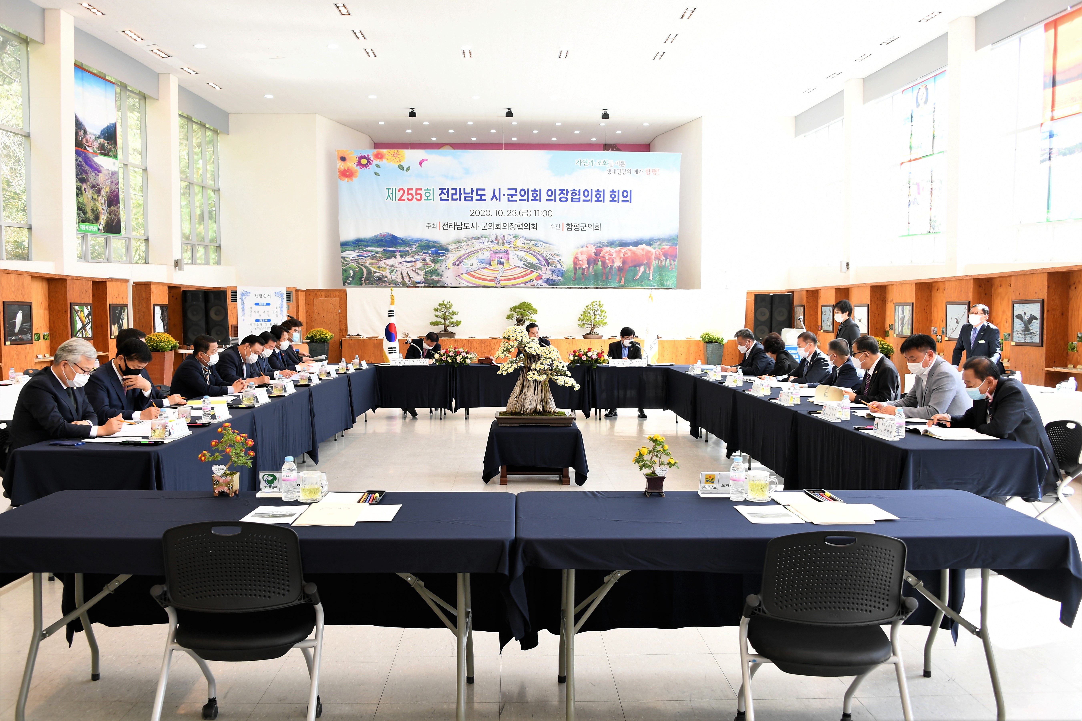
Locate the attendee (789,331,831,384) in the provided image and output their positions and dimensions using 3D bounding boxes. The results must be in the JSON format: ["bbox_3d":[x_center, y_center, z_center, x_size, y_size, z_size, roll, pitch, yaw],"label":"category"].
[{"bbox_3d":[2.782,0.349,8.760,0.660,1.303,0.530,-1,3,-14],"label":"attendee"}]

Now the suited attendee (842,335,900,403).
[{"bbox_3d":[2.669,0.462,6.880,0.780,1.300,0.550,-1,3,-11],"label":"suited attendee"}]

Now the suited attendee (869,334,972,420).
[{"bbox_3d":[2.676,0.499,5.950,0.800,1.335,0.550,0,3,-9],"label":"suited attendee"}]

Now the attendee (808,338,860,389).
[{"bbox_3d":[2.651,0.438,7.600,0.780,1.265,0.540,0,3,-2],"label":"attendee"}]

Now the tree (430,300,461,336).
[{"bbox_3d":[-1.964,-0.861,17.300,0.640,0.780,0.500,0,3,-2],"label":"tree"}]

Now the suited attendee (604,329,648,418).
[{"bbox_3d":[1.227,0.162,12.197,0.560,1.255,0.920,0,3,0],"label":"suited attendee"}]

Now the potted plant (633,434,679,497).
[{"bbox_3d":[0.456,0.413,3.376,0.177,0.245,0.150,0,3,-2],"label":"potted plant"}]

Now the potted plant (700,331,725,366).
[{"bbox_3d":[3.503,-0.029,17.164,0.512,1.132,0.512,0,3,-2],"label":"potted plant"}]

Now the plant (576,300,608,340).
[{"bbox_3d":[1.141,-0.888,18.630,0.670,0.845,0.550,0,3,-2],"label":"plant"}]

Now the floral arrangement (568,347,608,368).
[{"bbox_3d":[0.638,-0.046,11.450,0.560,0.280,0.360,0,3,-2],"label":"floral arrangement"}]

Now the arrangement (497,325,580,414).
[{"bbox_3d":[-0.023,0.083,7.500,0.730,0.800,0.520,0,3,-2],"label":"arrangement"}]

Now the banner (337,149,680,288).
[{"bbox_3d":[-0.691,-3.175,19.142,7.678,3.052,0.060,0,3,-2],"label":"banner"}]

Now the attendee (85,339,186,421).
[{"bbox_3d":[-2.821,0.483,5.661,0.720,1.285,0.540,1,3,6],"label":"attendee"}]

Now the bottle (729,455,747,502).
[{"bbox_3d":[0.779,0.469,3.330,0.061,0.170,0.061,0,3,-2],"label":"bottle"}]

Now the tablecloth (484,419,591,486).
[{"bbox_3d":[-0.049,0.800,7.488,0.920,0.445,0.950,0,3,-2],"label":"tablecloth"}]

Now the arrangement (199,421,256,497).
[{"bbox_3d":[-1.287,0.405,3.456,0.225,0.297,0.190,0,3,-5],"label":"arrangement"}]

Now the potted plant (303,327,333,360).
[{"bbox_3d":[-4.394,-0.044,16.673,0.568,1.201,0.568,0,3,-2],"label":"potted plant"}]

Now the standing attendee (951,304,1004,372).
[{"bbox_3d":[4.977,0.170,9.602,0.450,1.570,0.540,-2,4,-35],"label":"standing attendee"}]

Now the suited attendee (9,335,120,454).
[{"bbox_3d":[-2.822,0.538,4.937,0.760,1.335,0.560,0,3,4],"label":"suited attendee"}]

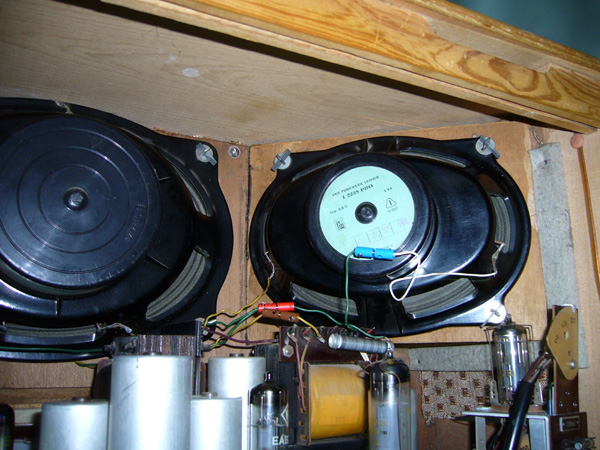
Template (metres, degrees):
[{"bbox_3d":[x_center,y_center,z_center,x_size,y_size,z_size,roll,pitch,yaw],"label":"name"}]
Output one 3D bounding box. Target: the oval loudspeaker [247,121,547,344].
[{"bbox_3d":[0.052,0.001,0.424,0.210,0.153,0.077,-3,-11,16],"label":"oval loudspeaker"}]

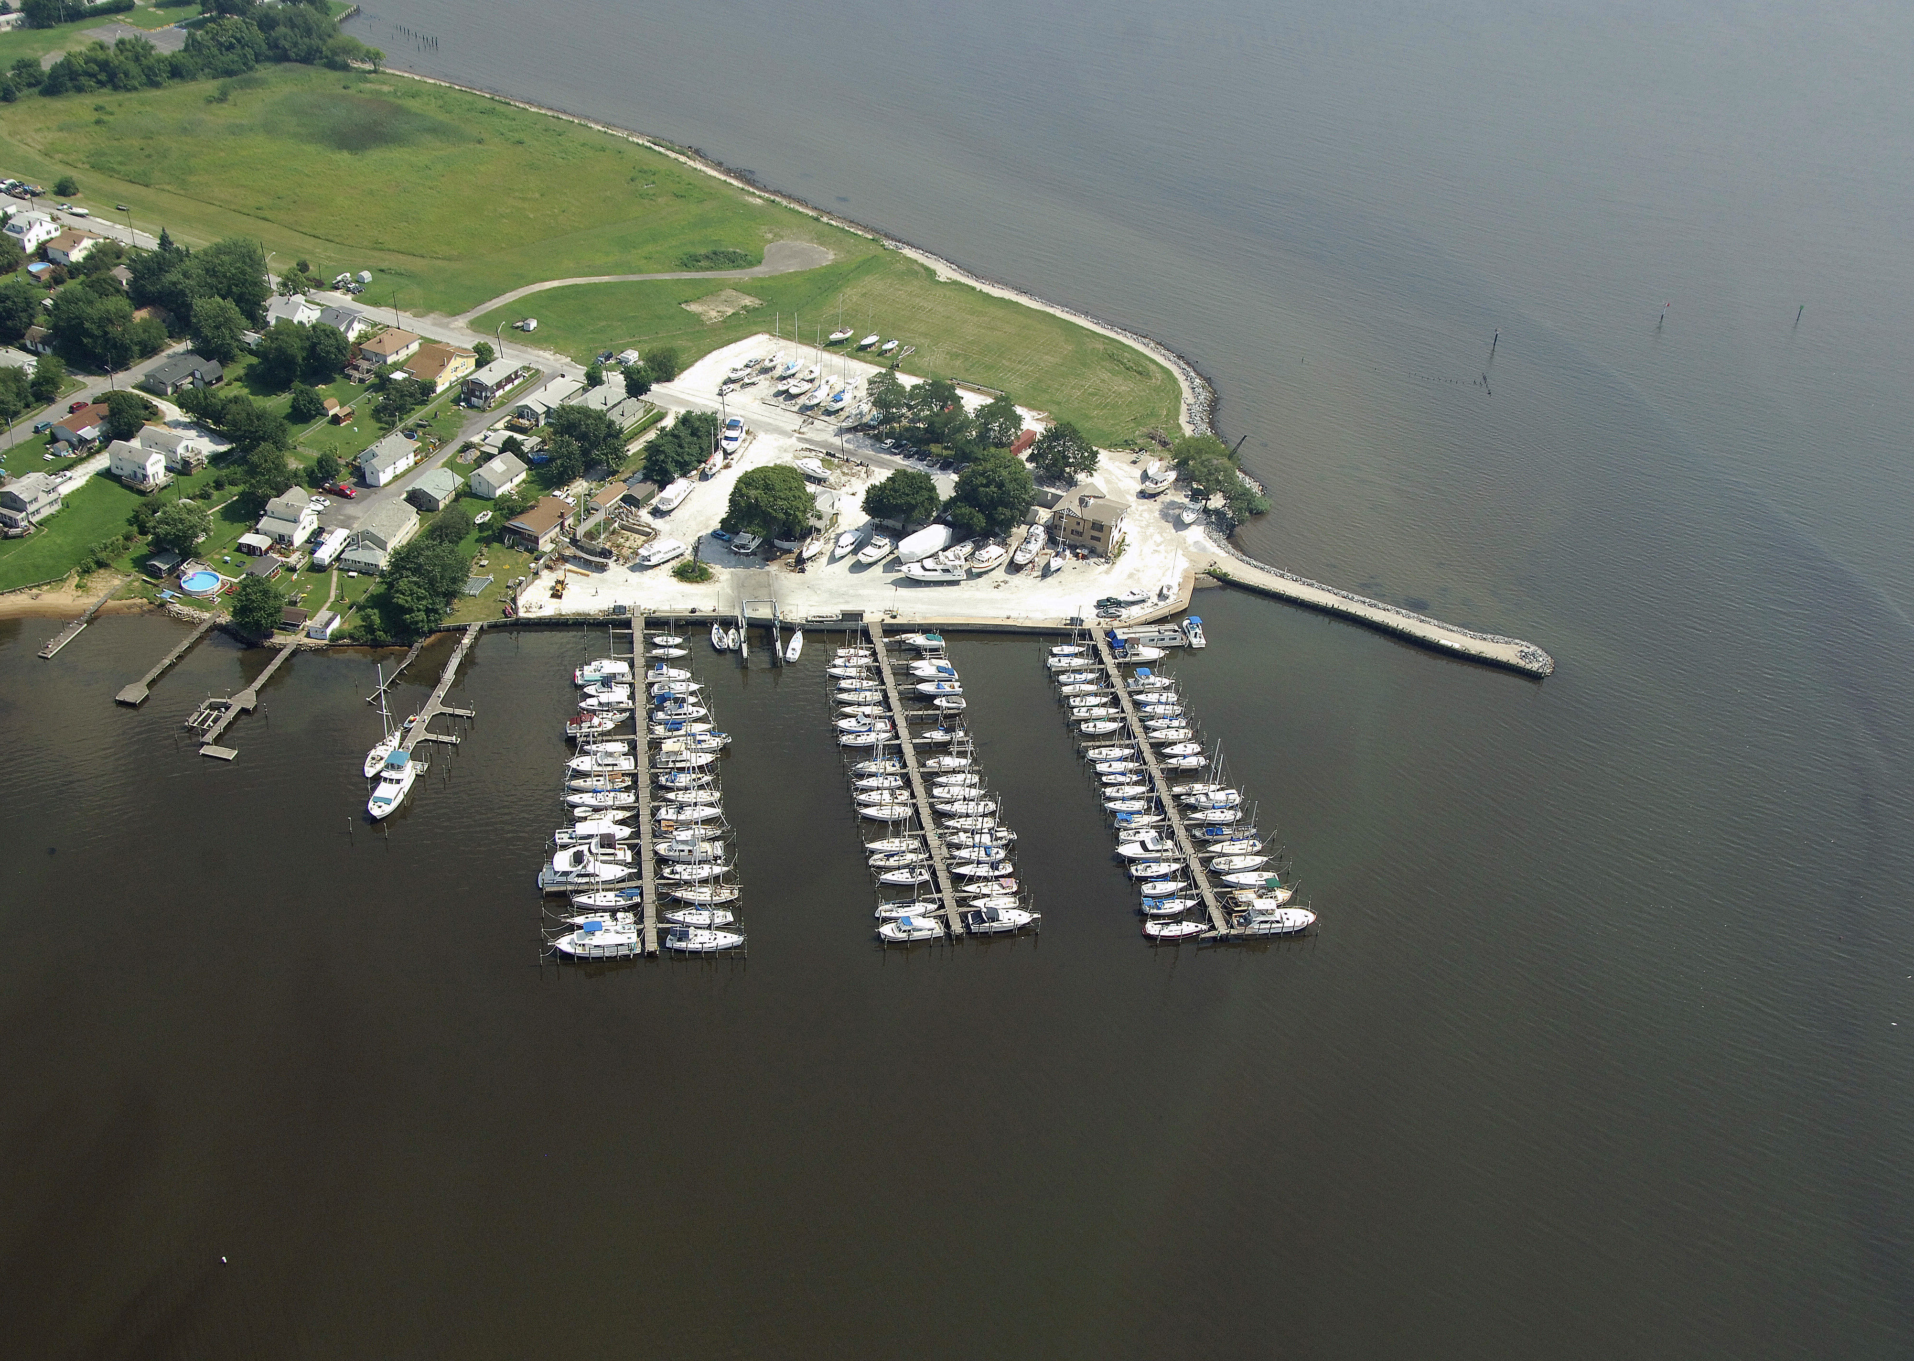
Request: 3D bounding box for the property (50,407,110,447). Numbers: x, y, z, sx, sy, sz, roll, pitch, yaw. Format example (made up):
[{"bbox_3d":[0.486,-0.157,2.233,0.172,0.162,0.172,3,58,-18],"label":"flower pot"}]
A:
[{"bbox_3d":[-180.880,-54.250,426.780,7.500,3.800,12.120,20,37,22],"label":"property"}]

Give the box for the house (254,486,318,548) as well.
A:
[{"bbox_3d":[-132.430,-32.790,405.187,8.450,7.200,9.600,15,36,13],"label":"house"}]

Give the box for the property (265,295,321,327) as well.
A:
[{"bbox_3d":[-156.001,-87.148,481.593,7.570,6.110,8.920,19,37,19],"label":"property"}]

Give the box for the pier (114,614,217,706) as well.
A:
[{"bbox_3d":[-139.188,-4.040,363.559,4.546,1.400,30.833,10,33,8],"label":"pier"}]

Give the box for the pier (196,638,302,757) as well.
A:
[{"bbox_3d":[-120.653,3.107,354.981,8.411,1.400,36.001,10,33,8],"label":"pier"}]

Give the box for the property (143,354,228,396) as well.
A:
[{"bbox_3d":[-170.795,-67.647,453.125,12.680,4.300,11.970,19,37,19],"label":"property"}]

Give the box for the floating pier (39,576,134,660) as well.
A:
[{"bbox_3d":[-158.400,-11.150,373.170,2.400,1.800,26.820,10,34,9],"label":"floating pier"}]

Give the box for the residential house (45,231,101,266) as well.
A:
[{"bbox_3d":[-213.250,-105.740,495.890,7.230,5.730,10.630,21,37,23],"label":"residential house"}]

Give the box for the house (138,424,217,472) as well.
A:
[{"bbox_3d":[-160.460,-48.140,417.690,11.720,6.500,5.200,18,36,19],"label":"house"}]

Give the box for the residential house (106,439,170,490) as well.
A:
[{"bbox_3d":[-164.656,-43.947,410.681,10.800,7.000,6.400,14,34,13],"label":"residential house"}]

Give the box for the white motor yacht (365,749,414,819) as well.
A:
[{"bbox_3d":[-92.270,17.520,334.650,4.800,5.600,15.800,4,34,0],"label":"white motor yacht"}]

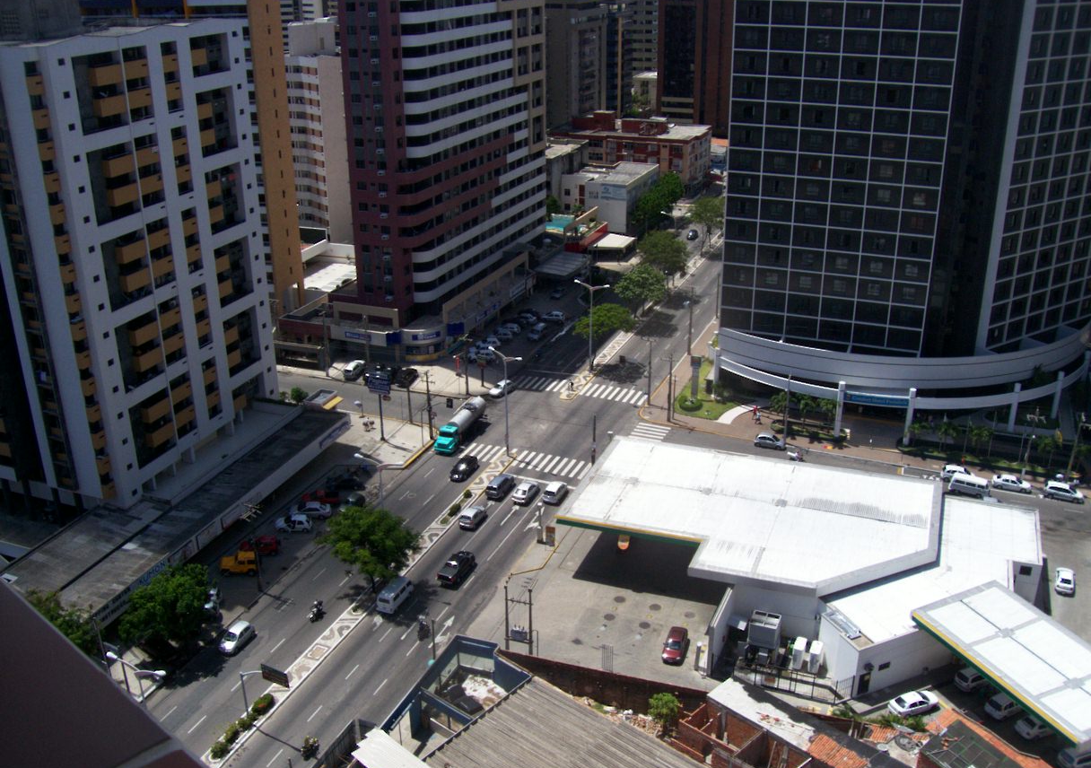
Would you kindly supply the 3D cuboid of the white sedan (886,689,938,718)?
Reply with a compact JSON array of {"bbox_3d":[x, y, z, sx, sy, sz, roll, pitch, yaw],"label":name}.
[{"bbox_3d":[30.510,26.160,88.720,4.400,1.430,1.720,-9,24,-20],"label":"white sedan"}]

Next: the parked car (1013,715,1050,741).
[{"bbox_3d":[38.181,25.886,82.227,4.150,1.430,1.680,-10,23,-22],"label":"parked car"}]

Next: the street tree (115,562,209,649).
[{"bbox_3d":[-33.870,20.490,95.400,9.200,8.200,9.800,9,25,21],"label":"street tree"}]

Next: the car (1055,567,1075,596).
[{"bbox_3d":[51.190,19.070,105.420,1.680,1.430,4.000,10,25,23],"label":"car"}]

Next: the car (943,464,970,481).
[{"bbox_3d":[46.842,10.245,121.459,3.900,1.470,1.660,9,25,21],"label":"car"}]

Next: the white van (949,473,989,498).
[{"bbox_3d":[46.824,11.155,118.612,4.500,2.000,1.740,9,25,21],"label":"white van"}]

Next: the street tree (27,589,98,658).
[{"bbox_3d":[-40.344,21.350,89.305,6.600,6.800,6.600,7,23,20],"label":"street tree"}]

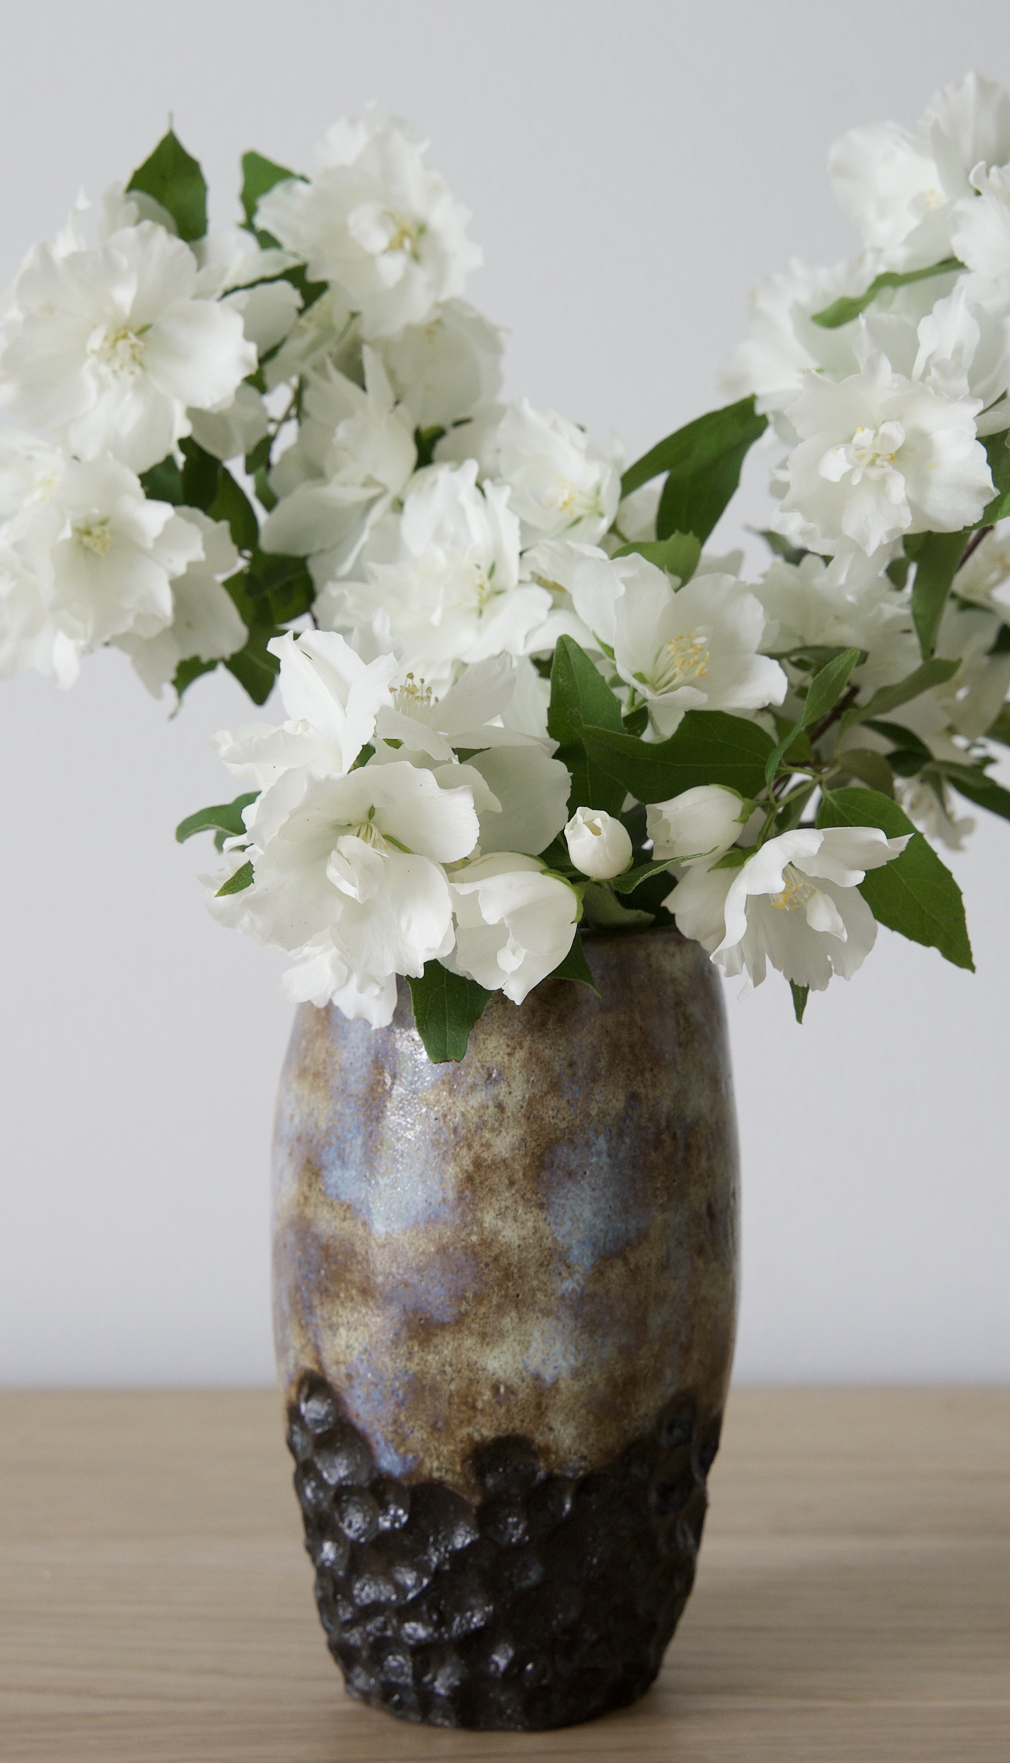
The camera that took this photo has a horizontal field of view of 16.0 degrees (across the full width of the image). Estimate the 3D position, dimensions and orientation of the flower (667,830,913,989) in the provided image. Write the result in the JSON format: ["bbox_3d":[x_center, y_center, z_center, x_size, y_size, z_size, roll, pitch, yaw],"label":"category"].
[{"bbox_3d":[0.057,0.005,0.722,0.045,0.034,0.030,-3,28,-25],"label":"flower"}]

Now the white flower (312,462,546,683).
[{"bbox_3d":[-0.015,-0.062,0.735,0.045,0.044,0.031,-1,3,-15],"label":"white flower"}]

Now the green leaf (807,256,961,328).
[{"bbox_3d":[0.090,-0.139,0.850,0.042,0.006,0.016,-24,25,-21],"label":"green leaf"}]

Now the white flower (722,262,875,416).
[{"bbox_3d":[0.069,-0.122,0.815,0.040,0.040,0.030,3,-11,26],"label":"white flower"}]

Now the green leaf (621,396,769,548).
[{"bbox_3d":[0.043,-0.093,0.810,0.033,0.033,0.017,1,-11,6],"label":"green leaf"}]

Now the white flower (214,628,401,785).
[{"bbox_3d":[-0.042,-0.036,0.770,0.042,0.039,0.032,4,-18,33],"label":"white flower"}]

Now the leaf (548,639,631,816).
[{"bbox_3d":[0.017,-0.032,0.725,0.015,0.036,0.011,-6,-5,-10],"label":"leaf"}]

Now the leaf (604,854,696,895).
[{"bbox_3d":[0.029,-0.002,0.705,0.020,0.008,0.010,-29,16,-27],"label":"leaf"}]

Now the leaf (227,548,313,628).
[{"bbox_3d":[-0.050,-0.062,0.770,0.020,0.018,0.012,0,4,0],"label":"leaf"}]

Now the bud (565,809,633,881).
[{"bbox_3d":[0.019,-0.008,0.720,0.013,0.015,0.013,-24,30,0],"label":"bud"}]

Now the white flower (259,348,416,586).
[{"bbox_3d":[-0.036,-0.093,0.805,0.038,0.050,0.034,4,-1,35],"label":"white flower"}]

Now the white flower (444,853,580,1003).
[{"bbox_3d":[0.001,0.009,0.697,0.025,0.027,0.025,1,26,42],"label":"white flower"}]

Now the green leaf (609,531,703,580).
[{"bbox_3d":[0.031,-0.066,0.738,0.020,0.013,0.012,-1,5,-11],"label":"green leaf"}]

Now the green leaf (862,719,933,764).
[{"bbox_3d":[0.097,-0.035,0.890,0.020,0.005,0.013,26,45,12],"label":"green leaf"}]

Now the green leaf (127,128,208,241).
[{"bbox_3d":[-0.070,-0.145,0.752,0.018,0.025,0.009,0,4,-6],"label":"green leaf"}]

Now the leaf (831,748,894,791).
[{"bbox_3d":[0.087,-0.028,0.880,0.018,0.005,0.012,29,54,18],"label":"leaf"}]

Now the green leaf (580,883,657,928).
[{"bbox_3d":[0.022,0.005,0.715,0.015,0.008,0.010,11,32,19],"label":"green leaf"}]

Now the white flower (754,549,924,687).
[{"bbox_3d":[0.075,-0.058,0.815,0.042,0.036,0.032,0,-21,0],"label":"white flower"}]

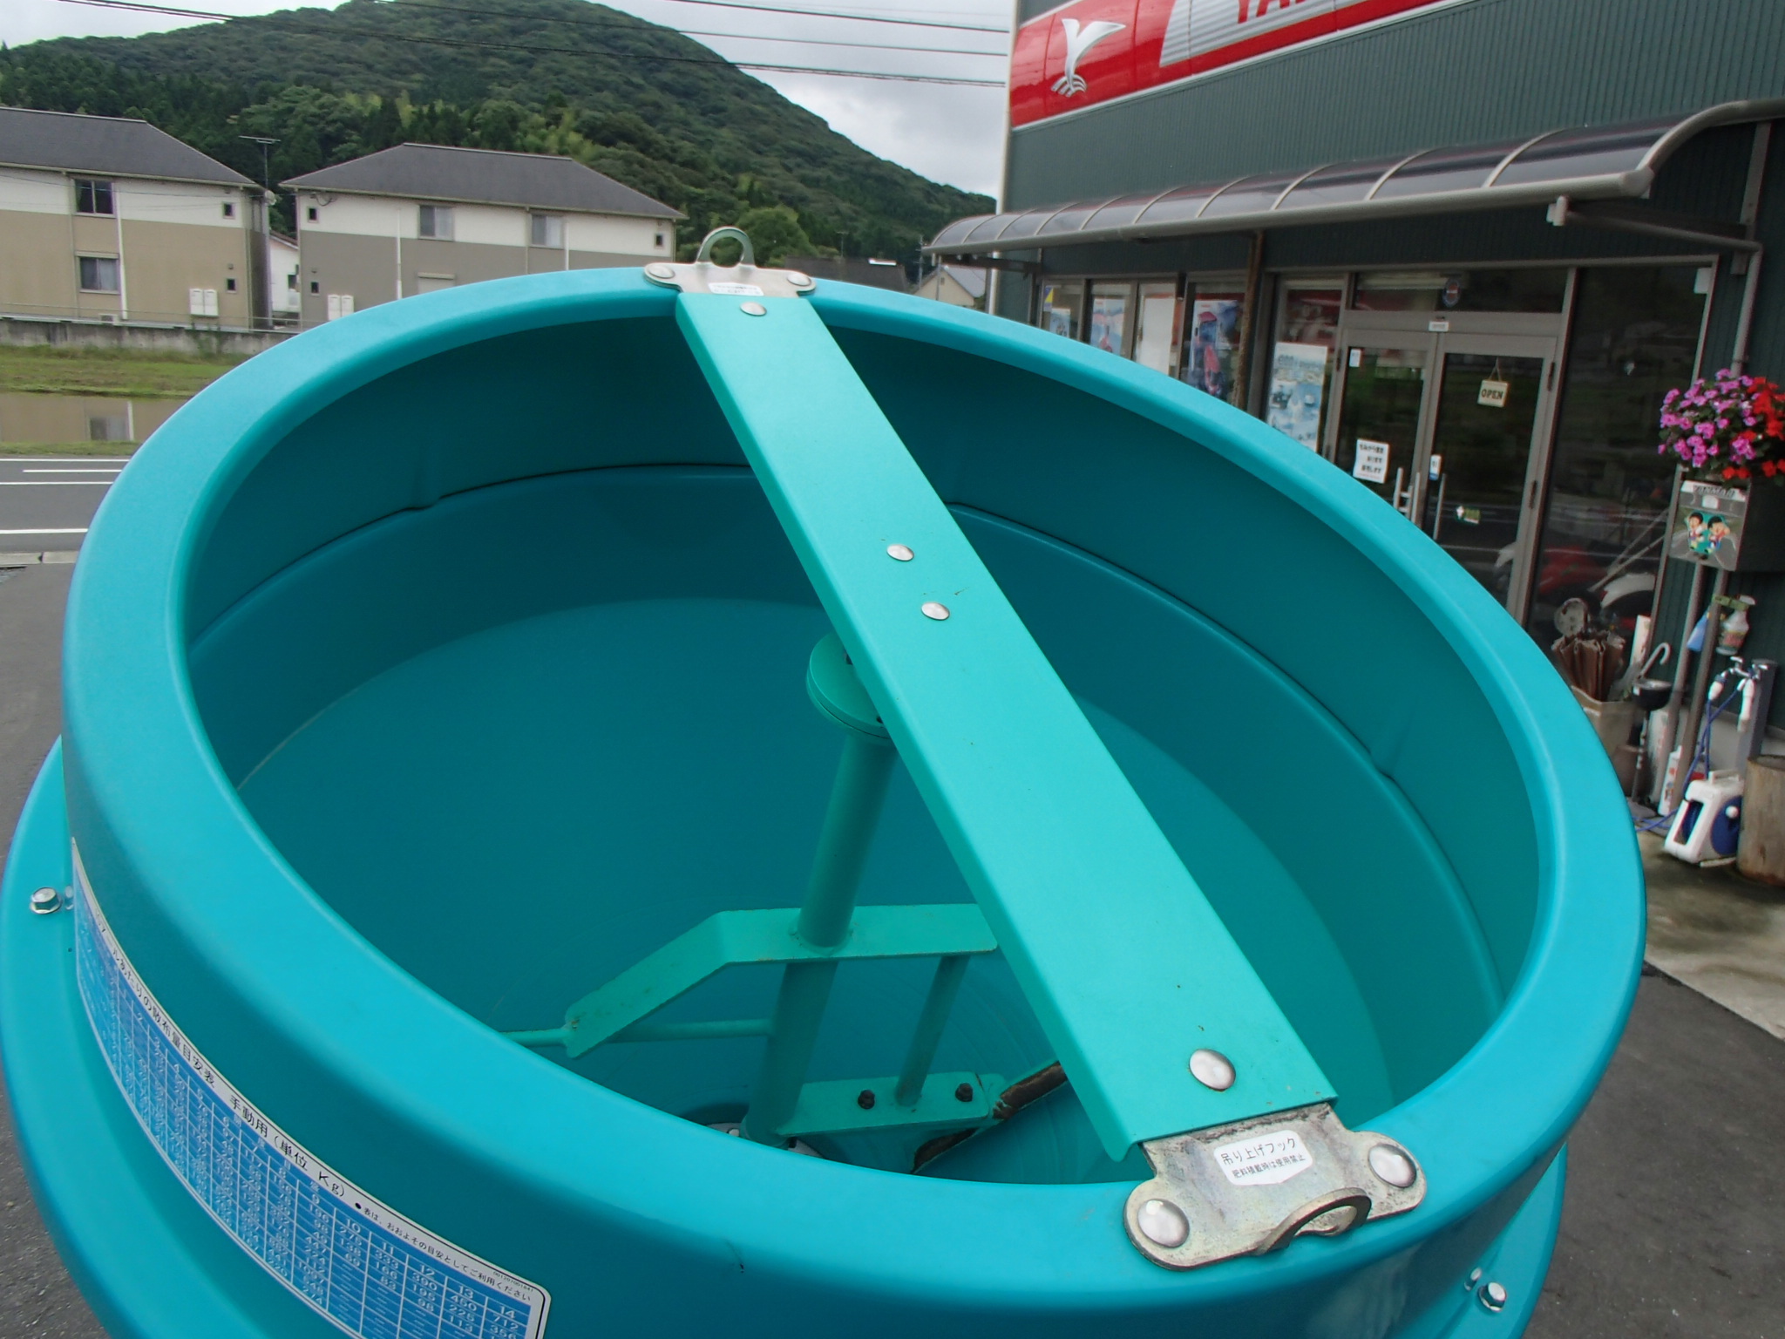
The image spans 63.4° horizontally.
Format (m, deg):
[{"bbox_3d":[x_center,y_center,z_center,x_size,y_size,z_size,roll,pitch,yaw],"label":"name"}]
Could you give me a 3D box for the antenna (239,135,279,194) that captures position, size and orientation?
[{"bbox_3d":[-25.651,-20.498,58.630,1.650,2.350,0.400,-6,16,-34],"label":"antenna"}]

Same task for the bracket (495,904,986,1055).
[{"bbox_3d":[-0.118,0.256,1.170,0.384,0.122,0.052,1,39,-19],"label":"bracket"}]

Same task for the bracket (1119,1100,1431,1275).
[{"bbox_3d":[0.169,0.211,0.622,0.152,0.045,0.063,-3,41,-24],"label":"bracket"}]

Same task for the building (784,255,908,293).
[{"bbox_3d":[-3.293,-24.086,97.017,9.000,6.500,8.000,-1,13,-17],"label":"building"}]

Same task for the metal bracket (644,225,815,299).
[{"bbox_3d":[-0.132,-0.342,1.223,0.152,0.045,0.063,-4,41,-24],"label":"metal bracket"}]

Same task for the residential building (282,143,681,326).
[{"bbox_3d":[-17.777,-18.645,63.677,16.112,7.942,9.097,-1,13,-17],"label":"residential building"}]

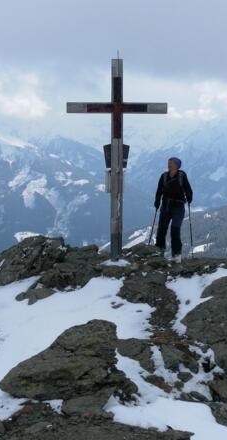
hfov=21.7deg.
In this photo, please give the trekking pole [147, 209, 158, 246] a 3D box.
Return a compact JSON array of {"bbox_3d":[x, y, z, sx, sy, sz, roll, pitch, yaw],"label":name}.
[{"bbox_3d":[0.640,0.131,9.650,0.050,1.000,0.060,12,13,0],"label":"trekking pole"}]

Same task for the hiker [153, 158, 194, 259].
[{"bbox_3d":[0.967,-0.165,9.600,0.600,1.680,0.420,2,4,20],"label":"hiker"}]

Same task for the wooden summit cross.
[{"bbox_3d":[0.057,-0.971,9.450,1.590,3.230,0.220,0,4,0],"label":"wooden summit cross"}]

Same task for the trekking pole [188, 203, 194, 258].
[{"bbox_3d":[1.260,0.143,9.625,0.050,1.030,0.060,-5,3,0],"label":"trekking pole"}]

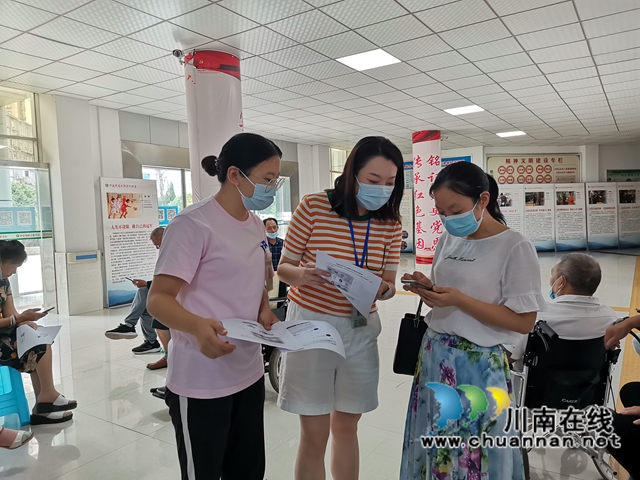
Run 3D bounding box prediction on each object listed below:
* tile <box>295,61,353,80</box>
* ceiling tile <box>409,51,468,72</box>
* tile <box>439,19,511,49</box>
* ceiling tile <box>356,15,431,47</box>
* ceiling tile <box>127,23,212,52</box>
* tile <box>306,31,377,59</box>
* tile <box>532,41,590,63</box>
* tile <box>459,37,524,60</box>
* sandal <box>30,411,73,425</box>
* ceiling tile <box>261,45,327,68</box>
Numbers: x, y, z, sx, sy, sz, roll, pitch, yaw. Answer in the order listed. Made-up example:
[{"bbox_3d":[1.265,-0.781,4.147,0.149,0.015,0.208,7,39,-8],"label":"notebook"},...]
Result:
[{"bbox_3d":[0.060,-2.060,5.793,0.600,0.030,0.600,0,4,34],"label":"tile"},{"bbox_3d":[1.390,-2.096,5.623,0.600,0.020,0.600,0,4,34],"label":"ceiling tile"},{"bbox_3d":[1.558,-2.054,4.795,0.600,0.030,0.600,0,4,34],"label":"tile"},{"bbox_3d":[0.727,-2.025,4.657,0.600,0.020,0.600,0,4,34],"label":"ceiling tile"},{"bbox_3d":[-1.437,-1.951,4.632,0.600,0.020,0.600,0,4,34],"label":"ceiling tile"},{"bbox_3d":[0.225,-2.027,4.974,0.600,0.020,0.600,0,4,34],"label":"tile"},{"bbox_3d":[2.716,-2.128,5.455,0.600,0.020,0.600,1,4,34],"label":"tile"},{"bbox_3d":[1.877,-2.095,5.274,0.600,0.020,0.600,0,4,34],"label":"tile"},{"bbox_3d":[-1.786,1.164,3.202,0.245,0.085,0.090,-2,3,-7],"label":"sandal"},{"bbox_3d":[-0.272,-2.023,5.295,0.600,0.030,0.600,0,4,34],"label":"ceiling tile"}]

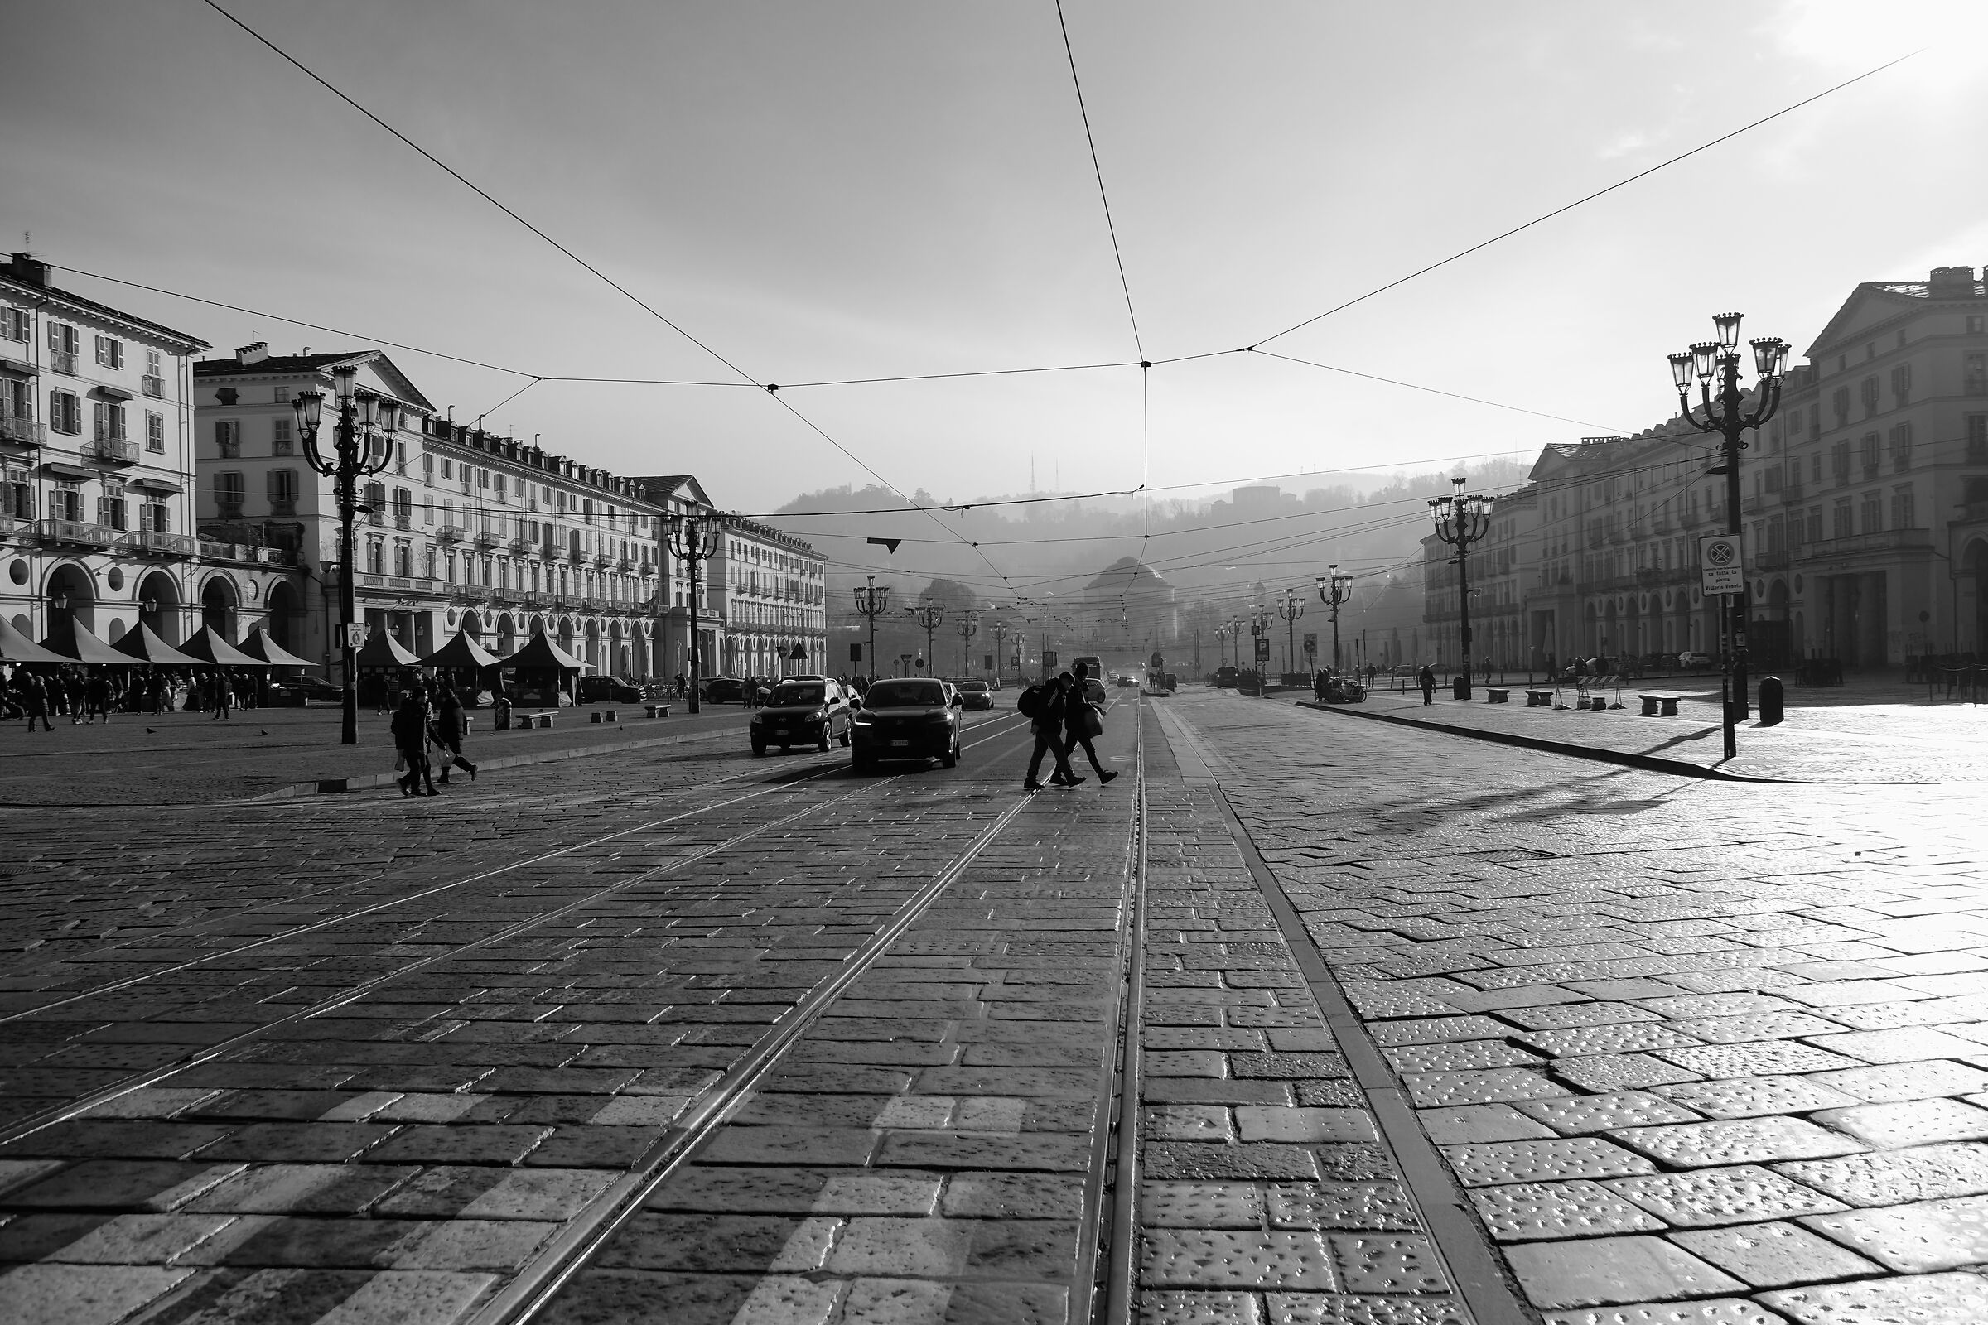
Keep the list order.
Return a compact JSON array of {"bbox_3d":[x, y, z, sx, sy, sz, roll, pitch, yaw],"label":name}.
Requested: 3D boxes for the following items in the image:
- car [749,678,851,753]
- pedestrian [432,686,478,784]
[{"bbox_3d":[-4.353,1.160,34.009,1.790,1.670,4.350,-1,-1,4],"label":"car"},{"bbox_3d":[-9.037,1.199,25.000,0.720,1.650,0.550,-1,0,3],"label":"pedestrian"}]

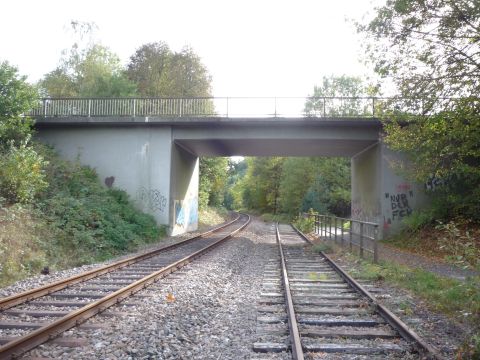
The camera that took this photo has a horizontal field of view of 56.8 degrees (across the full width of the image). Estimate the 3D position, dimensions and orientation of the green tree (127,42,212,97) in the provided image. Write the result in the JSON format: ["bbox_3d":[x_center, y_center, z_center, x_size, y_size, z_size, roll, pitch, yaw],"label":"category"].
[{"bbox_3d":[-7.128,-7.361,45.530,8.720,13.180,8.000,0,-3,0],"label":"green tree"}]

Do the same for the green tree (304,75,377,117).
[{"bbox_3d":[10.437,-5.777,46.439,7.460,10.240,7.000,0,-3,0],"label":"green tree"}]

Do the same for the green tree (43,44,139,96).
[{"bbox_3d":[-14.661,-7.039,43.505,9.300,12.250,8.500,0,-3,0],"label":"green tree"}]

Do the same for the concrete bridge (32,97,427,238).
[{"bbox_3d":[0.226,-0.358,28.672,23.300,7.500,10.000,0,-3,4],"label":"concrete bridge"}]

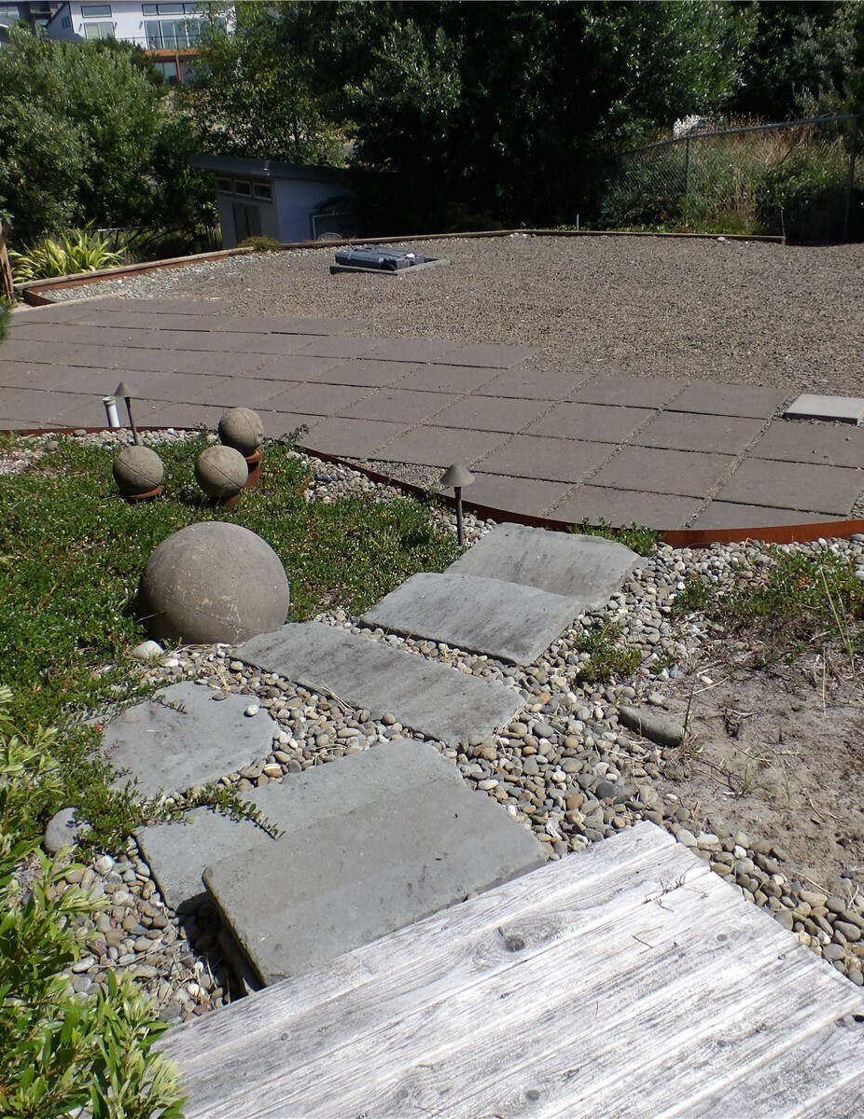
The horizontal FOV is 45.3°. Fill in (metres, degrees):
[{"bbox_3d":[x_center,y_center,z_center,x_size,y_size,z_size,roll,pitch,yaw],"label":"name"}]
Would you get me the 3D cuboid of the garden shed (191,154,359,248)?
[{"bbox_3d":[-2.368,-5.889,18.531,2.400,2.450,3.550,-16,27,-24],"label":"garden shed"}]

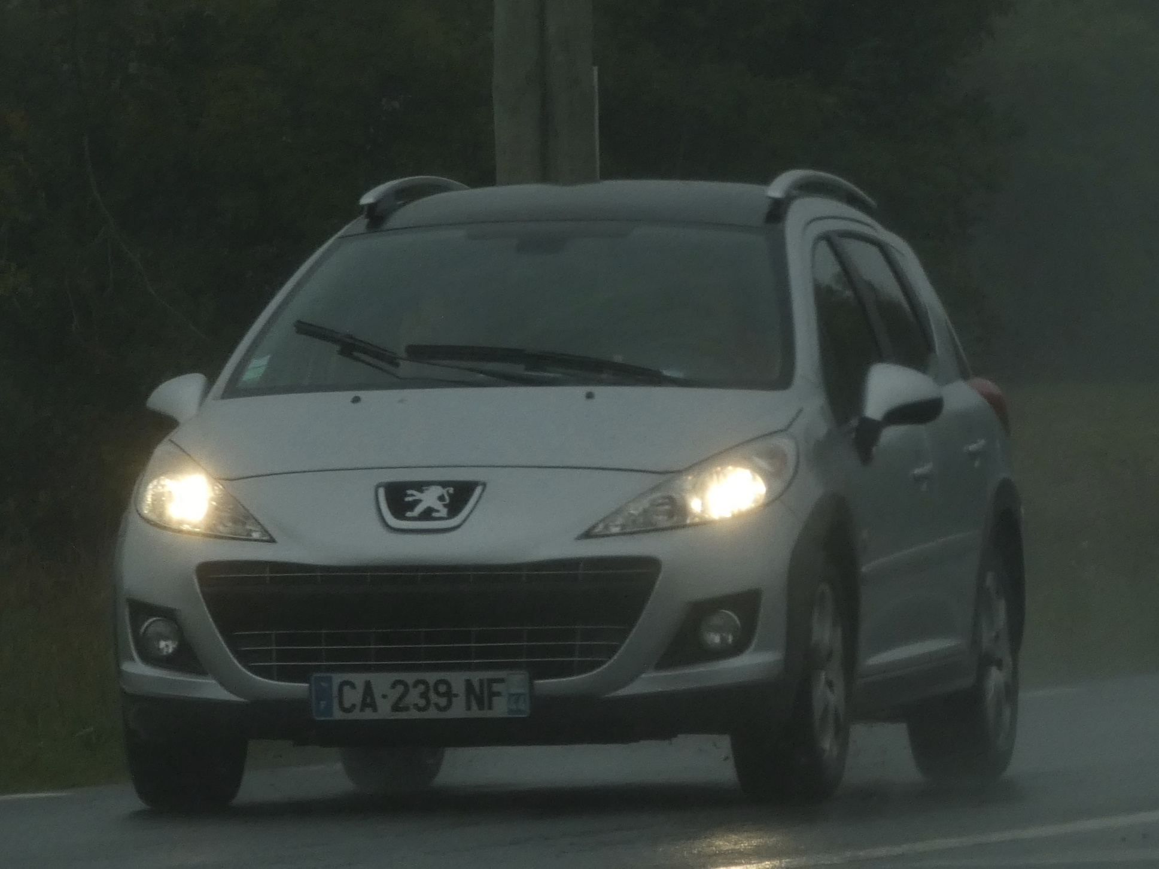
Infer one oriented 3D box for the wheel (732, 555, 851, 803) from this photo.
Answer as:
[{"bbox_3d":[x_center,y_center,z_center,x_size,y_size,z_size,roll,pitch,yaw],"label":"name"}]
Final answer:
[{"bbox_3d":[0.504,0.571,24.021,0.205,0.615,0.615,-1,-1,11],"label":"wheel"}]

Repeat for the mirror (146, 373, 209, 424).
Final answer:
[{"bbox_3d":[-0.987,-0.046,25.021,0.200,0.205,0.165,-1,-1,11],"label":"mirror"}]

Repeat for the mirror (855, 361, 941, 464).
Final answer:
[{"bbox_3d":[0.788,-0.059,24.690,0.215,0.240,0.165,-1,-1,11],"label":"mirror"}]

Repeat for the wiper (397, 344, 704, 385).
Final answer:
[{"bbox_3d":[-0.070,-0.166,24.272,0.720,0.075,0.100,6,1,12],"label":"wiper"}]

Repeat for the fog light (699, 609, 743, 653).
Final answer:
[{"bbox_3d":[0.336,0.460,23.489,0.105,0.105,0.075,-1,-1,11],"label":"fog light"}]

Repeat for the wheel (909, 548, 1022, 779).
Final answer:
[{"bbox_3d":[0.997,0.609,26.512,0.205,0.615,0.615,-1,-1,11],"label":"wheel"}]

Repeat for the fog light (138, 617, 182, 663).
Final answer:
[{"bbox_3d":[-0.984,0.485,23.735,0.105,0.105,0.075,-1,-1,11],"label":"fog light"}]

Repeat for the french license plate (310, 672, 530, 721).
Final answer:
[{"bbox_3d":[-0.368,0.608,23.361,0.522,0.113,0.020,-1,-1,11],"label":"french license plate"}]

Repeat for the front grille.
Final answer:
[{"bbox_3d":[-0.358,0.434,23.436,1.085,0.298,0.150,-1,-1,11],"label":"front grille"}]

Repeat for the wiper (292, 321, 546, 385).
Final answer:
[{"bbox_3d":[-0.391,-0.189,24.413,0.750,0.090,0.120,13,8,38],"label":"wiper"}]

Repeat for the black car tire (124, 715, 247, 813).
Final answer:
[{"bbox_3d":[-0.945,0.598,24.291,0.205,0.615,0.615,-1,-1,11],"label":"black car tire"}]

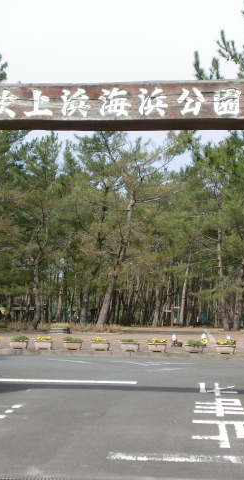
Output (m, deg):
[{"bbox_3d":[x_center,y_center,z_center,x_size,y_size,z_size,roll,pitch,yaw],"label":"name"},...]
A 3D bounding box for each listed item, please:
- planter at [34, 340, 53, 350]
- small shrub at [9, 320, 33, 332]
[{"bbox_3d":[-2.518,3.358,27.250,0.620,0.280,0.300,0,-5,6],"label":"planter"},{"bbox_3d":[-5.441,4.628,45.500,1.250,0.620,0.950,0,-5,6],"label":"small shrub"}]

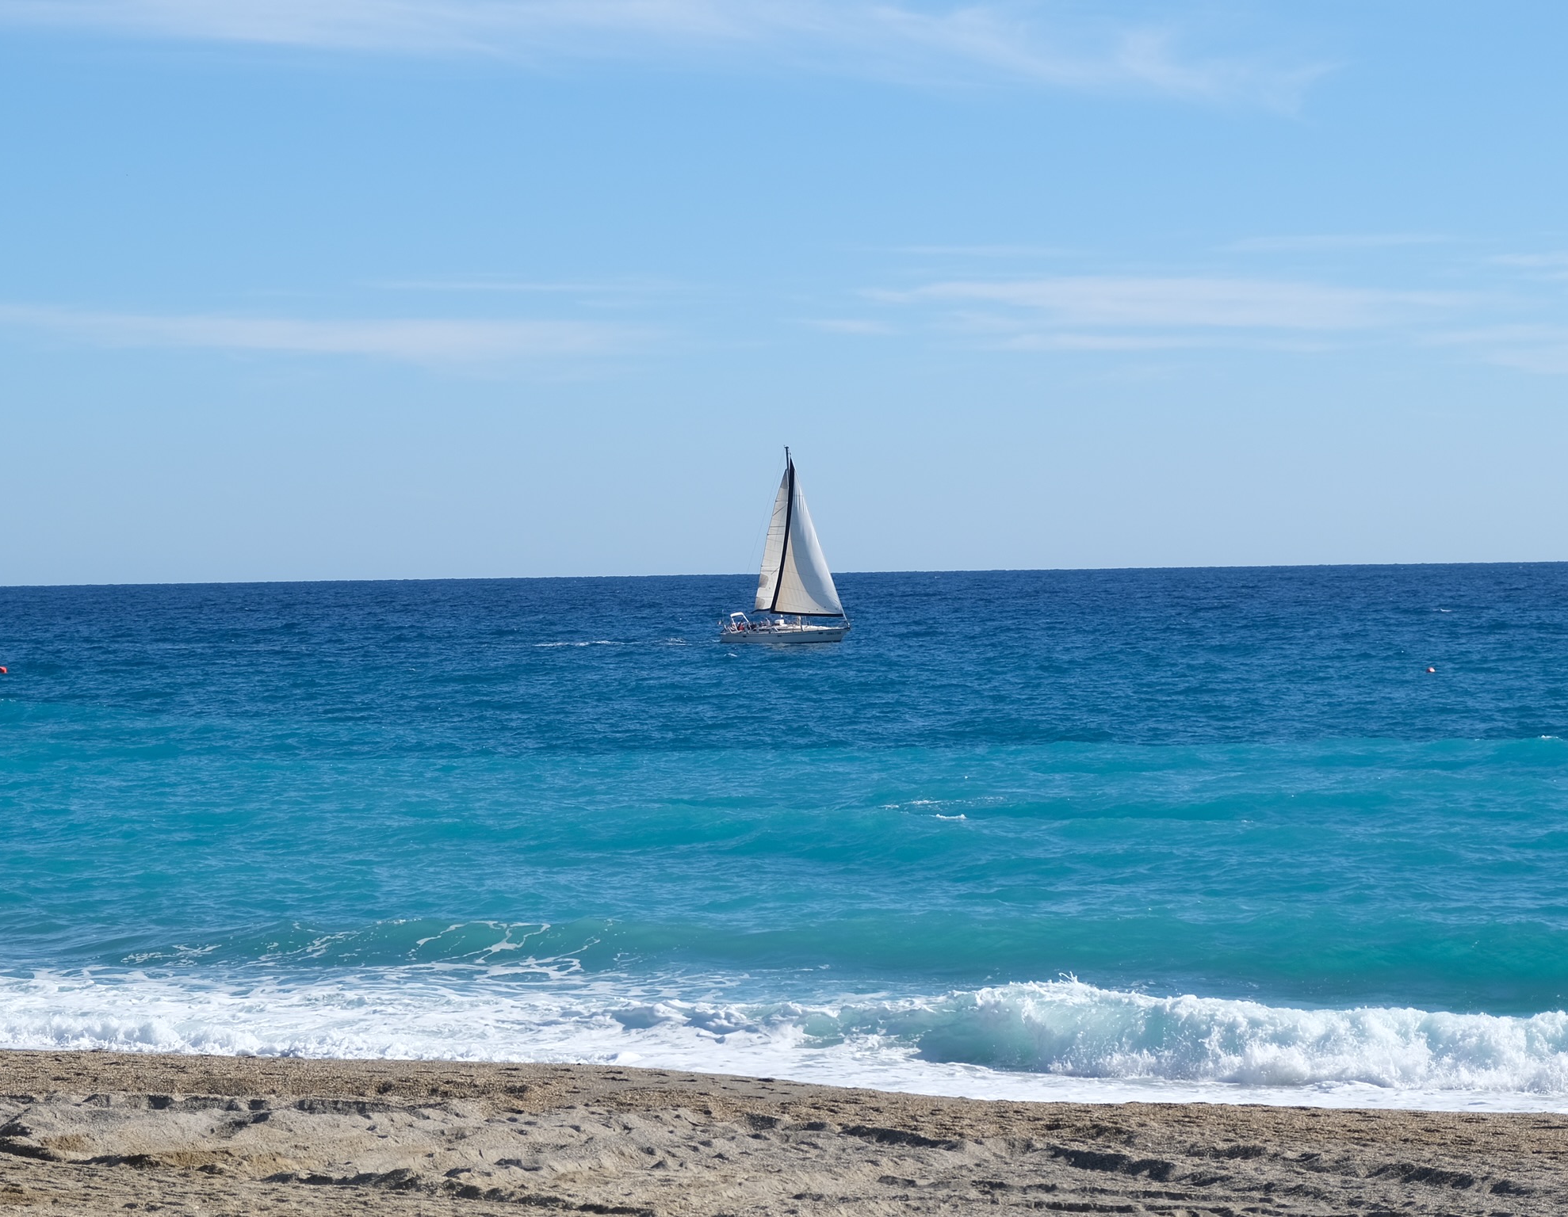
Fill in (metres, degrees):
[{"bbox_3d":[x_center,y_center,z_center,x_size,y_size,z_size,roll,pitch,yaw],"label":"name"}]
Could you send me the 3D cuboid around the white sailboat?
[{"bbox_3d":[0.105,-5.761,342.000,12.600,18.100,4.000,-1,1,20],"label":"white sailboat"}]

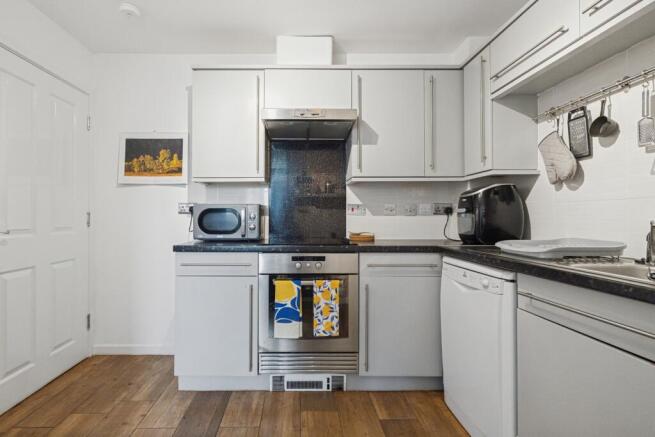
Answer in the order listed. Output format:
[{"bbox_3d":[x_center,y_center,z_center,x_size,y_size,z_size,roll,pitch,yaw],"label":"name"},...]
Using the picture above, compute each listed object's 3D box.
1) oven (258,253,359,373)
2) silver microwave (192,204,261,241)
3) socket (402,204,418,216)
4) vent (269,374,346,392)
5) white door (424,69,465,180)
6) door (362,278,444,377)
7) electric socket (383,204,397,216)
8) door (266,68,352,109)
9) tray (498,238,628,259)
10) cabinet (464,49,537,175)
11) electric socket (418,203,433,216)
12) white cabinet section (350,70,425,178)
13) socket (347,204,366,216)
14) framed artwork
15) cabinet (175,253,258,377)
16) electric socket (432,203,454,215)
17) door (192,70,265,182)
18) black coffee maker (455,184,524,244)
[{"bbox_3d":[-0.125,0.560,1.960,0.590,0.710,0.540,0,0,-2],"label":"oven"},{"bbox_3d":[-0.682,0.030,2.110,0.442,0.251,0.340,0,0,-2],"label":"silver microwave"},{"bbox_3d":[0.648,-0.064,2.248,0.092,0.087,0.015,0,0,0],"label":"socket"},{"bbox_3d":[-0.116,1.009,1.780,0.459,0.097,0.030,0,0,0],"label":"vent"},{"bbox_3d":[0.806,-0.657,2.011,0.271,0.729,0.022,0,0,0],"label":"white door"},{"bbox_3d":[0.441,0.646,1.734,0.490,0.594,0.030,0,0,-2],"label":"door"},{"bbox_3d":[0.500,-0.066,2.309,0.092,0.090,0.013,0,0,-2],"label":"electric socket"},{"bbox_3d":[-0.130,-0.888,2.014,0.595,0.263,0.022,0,0,-2],"label":"door"},{"bbox_3d":[0.970,0.127,1.295,0.360,0.065,0.370,0,0,-6],"label":"tray"},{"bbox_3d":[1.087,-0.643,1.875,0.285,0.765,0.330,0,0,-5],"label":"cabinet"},{"bbox_3d":[0.779,-0.068,2.309,0.095,0.092,0.013,0,0,-2],"label":"electric socket"},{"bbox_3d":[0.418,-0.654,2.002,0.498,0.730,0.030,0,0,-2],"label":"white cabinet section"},{"bbox_3d":[0.230,-0.064,2.248,0.142,0.087,0.015,0,0,0],"label":"socket"},{"bbox_3d":[-1.346,-0.464,2.250,0.542,0.400,0.020,0,0,0],"label":"framed artwork"},{"bbox_3d":[-0.667,0.574,2.012,0.500,0.736,0.570,0,0,-2],"label":"cabinet"},{"bbox_3d":[0.892,-0.071,2.249,0.146,0.089,0.018,0,0,0],"label":"electric socket"},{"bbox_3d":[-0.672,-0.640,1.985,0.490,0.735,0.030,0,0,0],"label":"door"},{"bbox_3d":[1.050,-0.027,1.870,0.345,0.372,0.300,0,0,-8],"label":"black coffee maker"}]

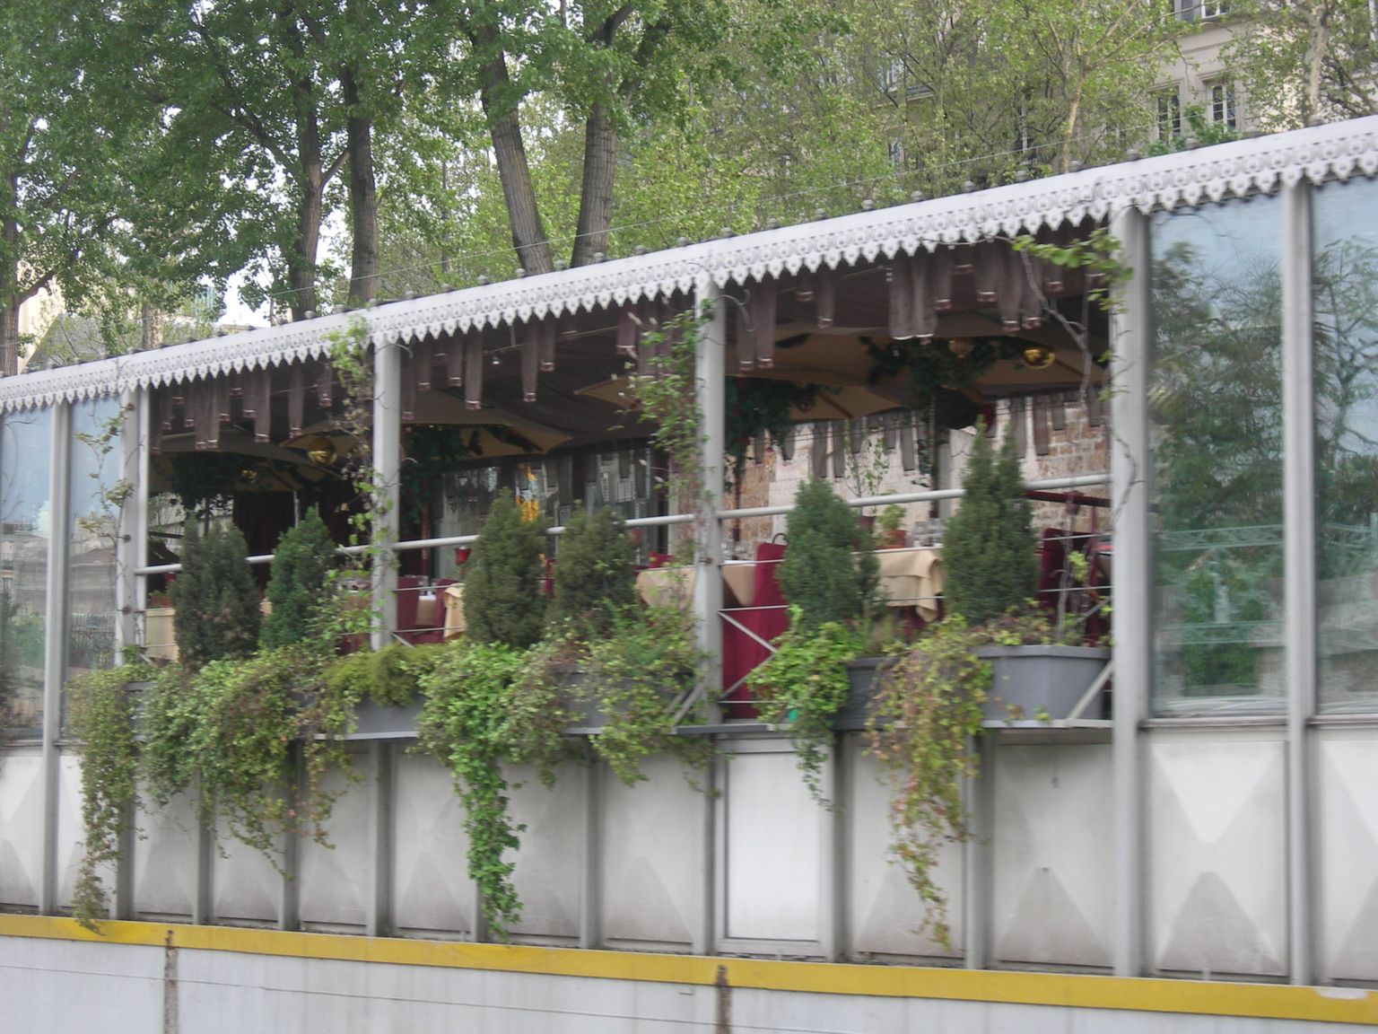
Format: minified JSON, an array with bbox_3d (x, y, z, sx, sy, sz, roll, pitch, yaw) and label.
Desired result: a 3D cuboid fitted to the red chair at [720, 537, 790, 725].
[{"bbox_3d":[0.390,0.629,17.787,0.460,0.920,0.520,5,-7,-41],"label":"red chair"}]

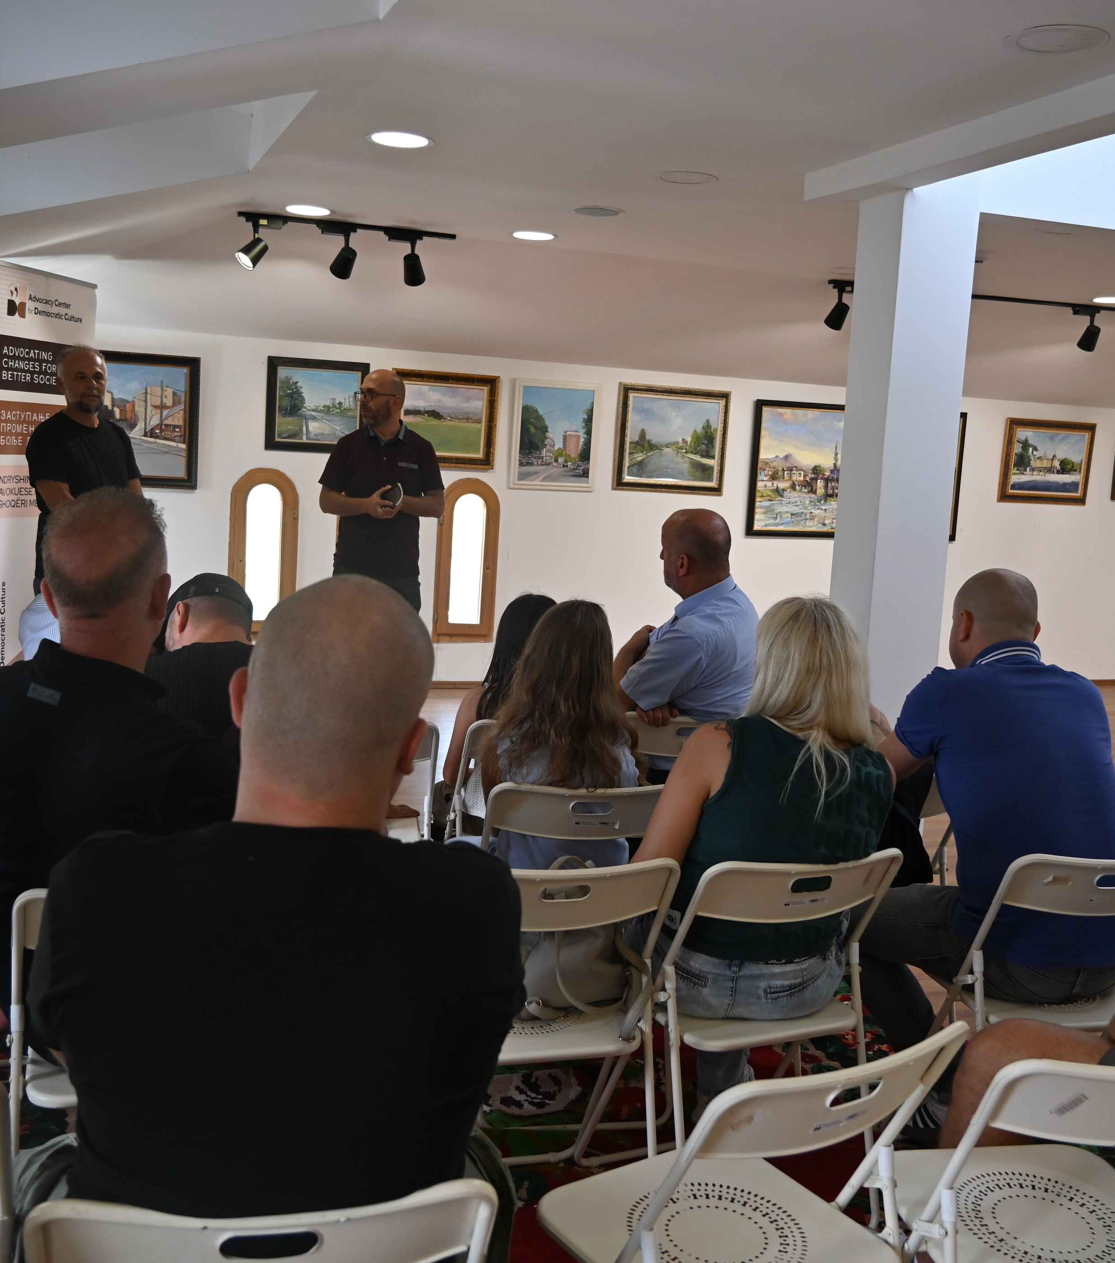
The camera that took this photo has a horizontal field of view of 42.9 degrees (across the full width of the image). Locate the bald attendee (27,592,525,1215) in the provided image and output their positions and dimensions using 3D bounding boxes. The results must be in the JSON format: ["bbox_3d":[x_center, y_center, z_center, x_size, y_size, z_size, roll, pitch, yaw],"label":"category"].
[{"bbox_3d":[-0.335,0.586,1.647,0.550,1.360,0.800,2,7,-11],"label":"bald attendee"}]

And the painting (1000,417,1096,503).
[{"bbox_3d":[3.491,-1.201,10.117,0.770,0.585,0.050,1,7,-21],"label":"painting"}]

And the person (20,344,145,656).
[{"bbox_3d":[-1.702,-0.117,5.102,0.500,1.800,0.320,-3,9,-44],"label":"person"}]

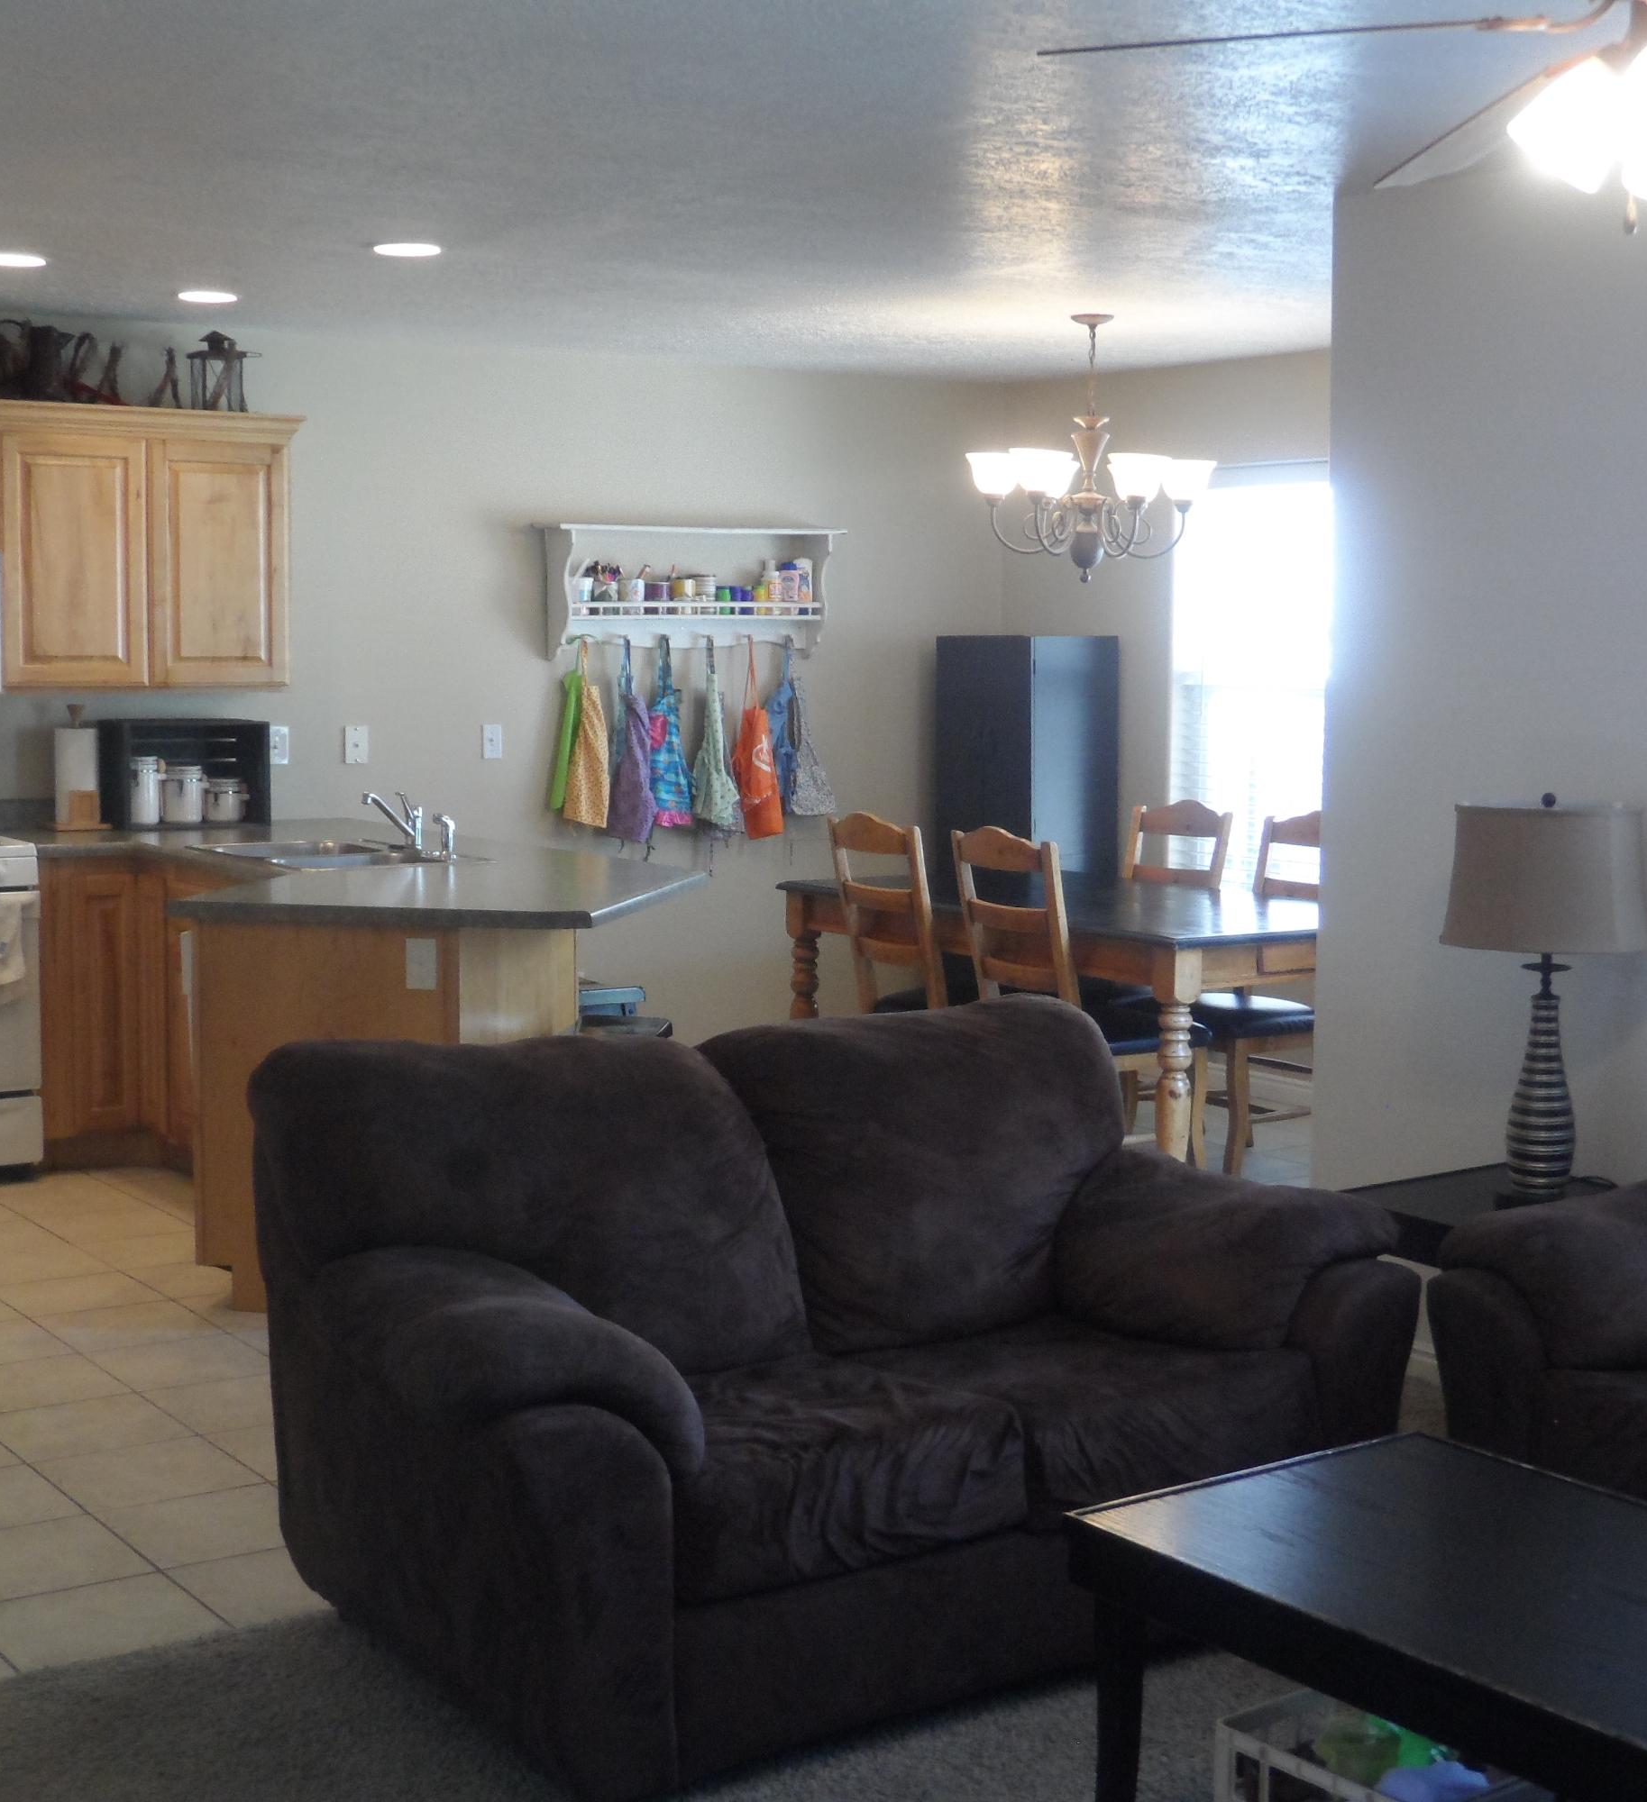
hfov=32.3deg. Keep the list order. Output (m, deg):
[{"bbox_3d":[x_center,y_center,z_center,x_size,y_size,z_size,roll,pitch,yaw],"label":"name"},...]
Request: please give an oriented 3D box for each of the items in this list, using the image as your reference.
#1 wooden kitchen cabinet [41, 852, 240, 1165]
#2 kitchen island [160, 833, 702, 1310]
[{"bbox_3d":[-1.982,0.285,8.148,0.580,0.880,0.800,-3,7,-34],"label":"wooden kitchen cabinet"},{"bbox_3d":[-0.956,0.372,7.296,1.270,0.910,1.700,2,6,11],"label":"kitchen island"}]

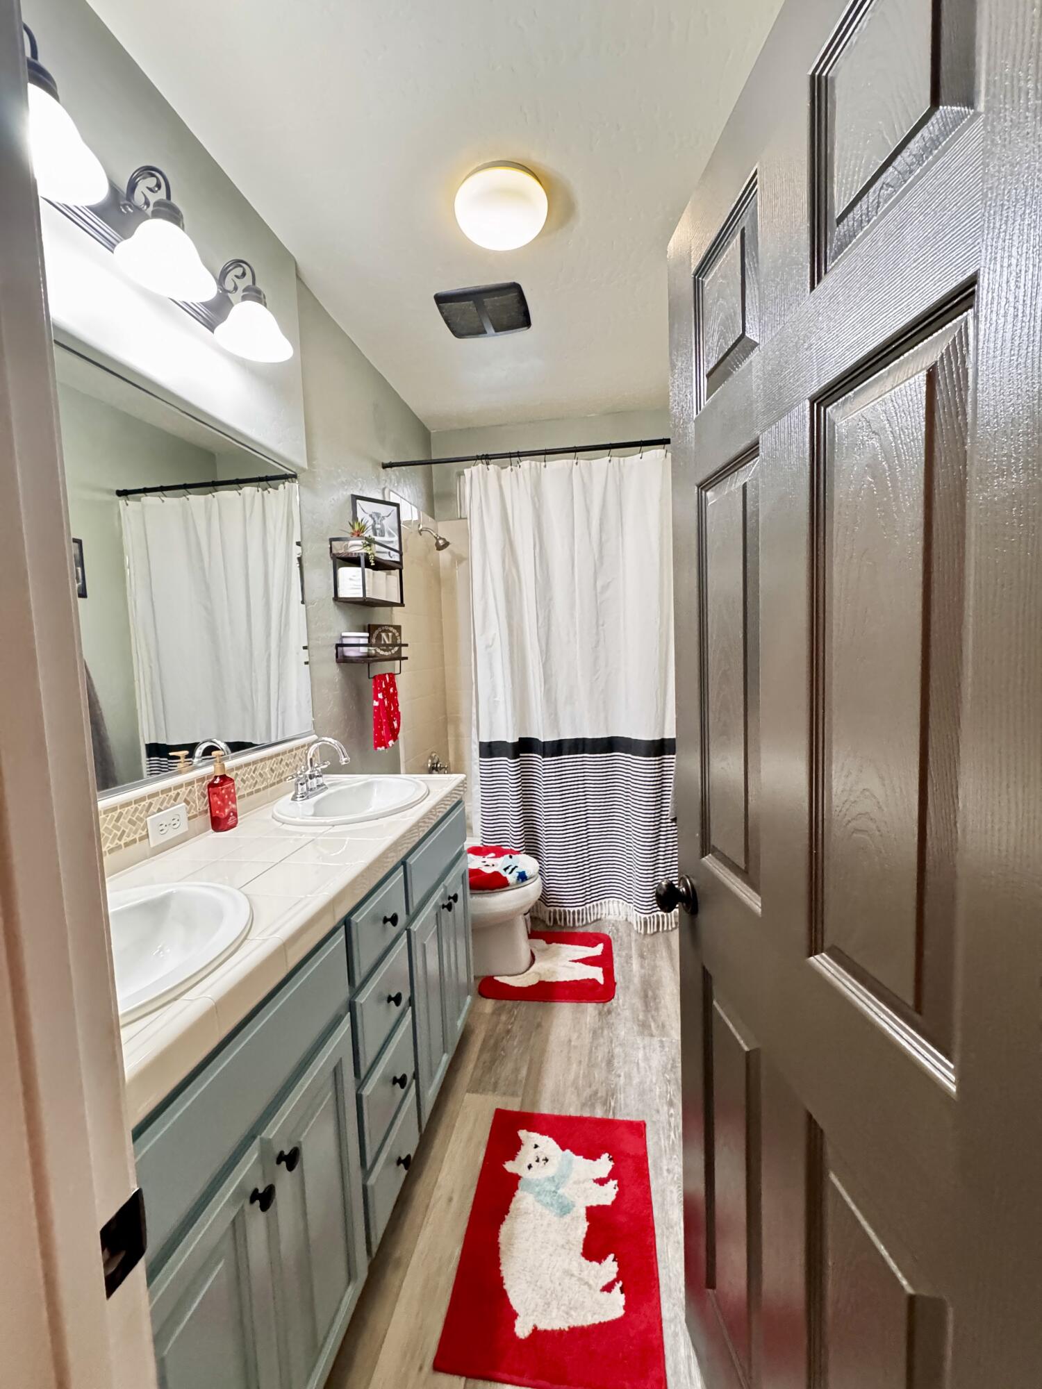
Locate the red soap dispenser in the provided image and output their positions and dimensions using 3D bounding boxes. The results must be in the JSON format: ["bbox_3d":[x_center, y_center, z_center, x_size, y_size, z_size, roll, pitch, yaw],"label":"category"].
[{"bbox_3d":[-0.787,0.254,1.479,0.044,0.208,0.062,-1,5,9],"label":"red soap dispenser"}]

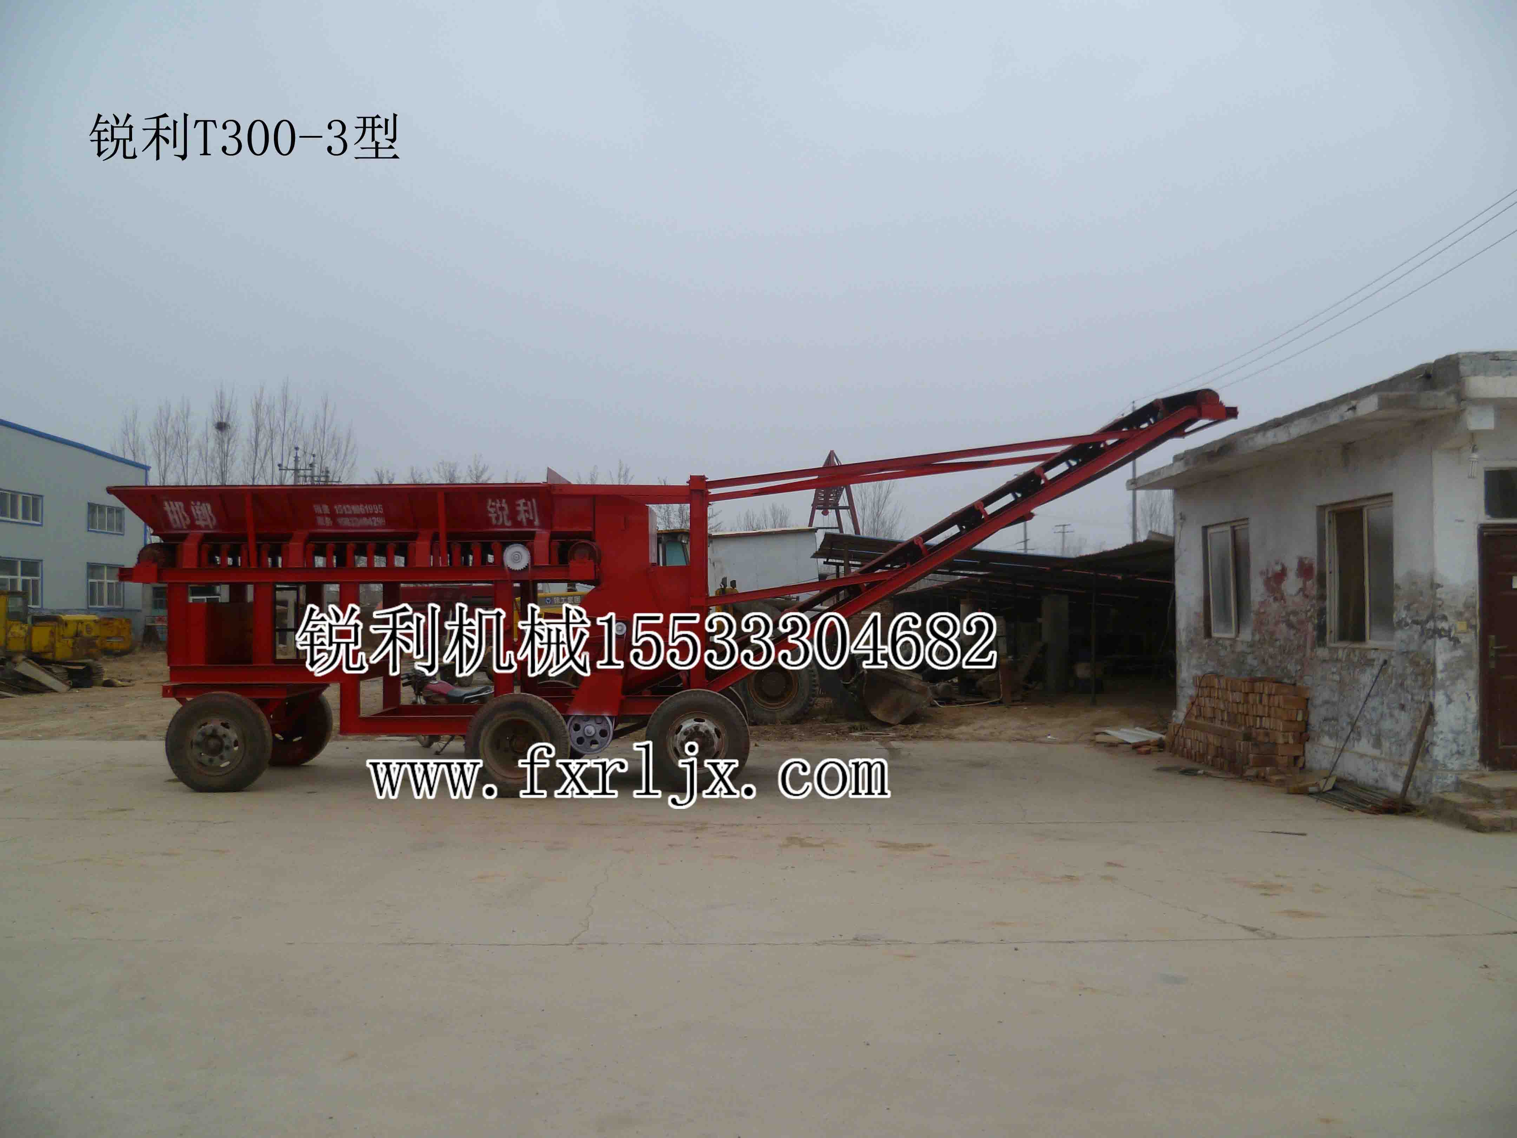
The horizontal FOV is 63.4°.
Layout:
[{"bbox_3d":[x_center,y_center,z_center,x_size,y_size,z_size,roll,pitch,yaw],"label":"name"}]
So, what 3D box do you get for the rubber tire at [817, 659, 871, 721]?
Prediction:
[{"bbox_3d":[1.340,1.870,19.400,1.050,1.150,0.500,0,-2,7],"label":"rubber tire"}]

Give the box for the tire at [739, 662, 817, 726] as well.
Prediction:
[{"bbox_3d":[0.240,1.800,19.200,1.280,1.280,0.430,0,-2,7],"label":"tire"}]

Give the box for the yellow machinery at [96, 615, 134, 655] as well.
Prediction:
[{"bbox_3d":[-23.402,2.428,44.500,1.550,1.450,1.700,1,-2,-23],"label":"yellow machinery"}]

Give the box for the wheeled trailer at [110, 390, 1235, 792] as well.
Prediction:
[{"bbox_3d":[-0.700,0.190,12.750,11.000,3.970,2.600,0,-2,-1],"label":"wheeled trailer"}]

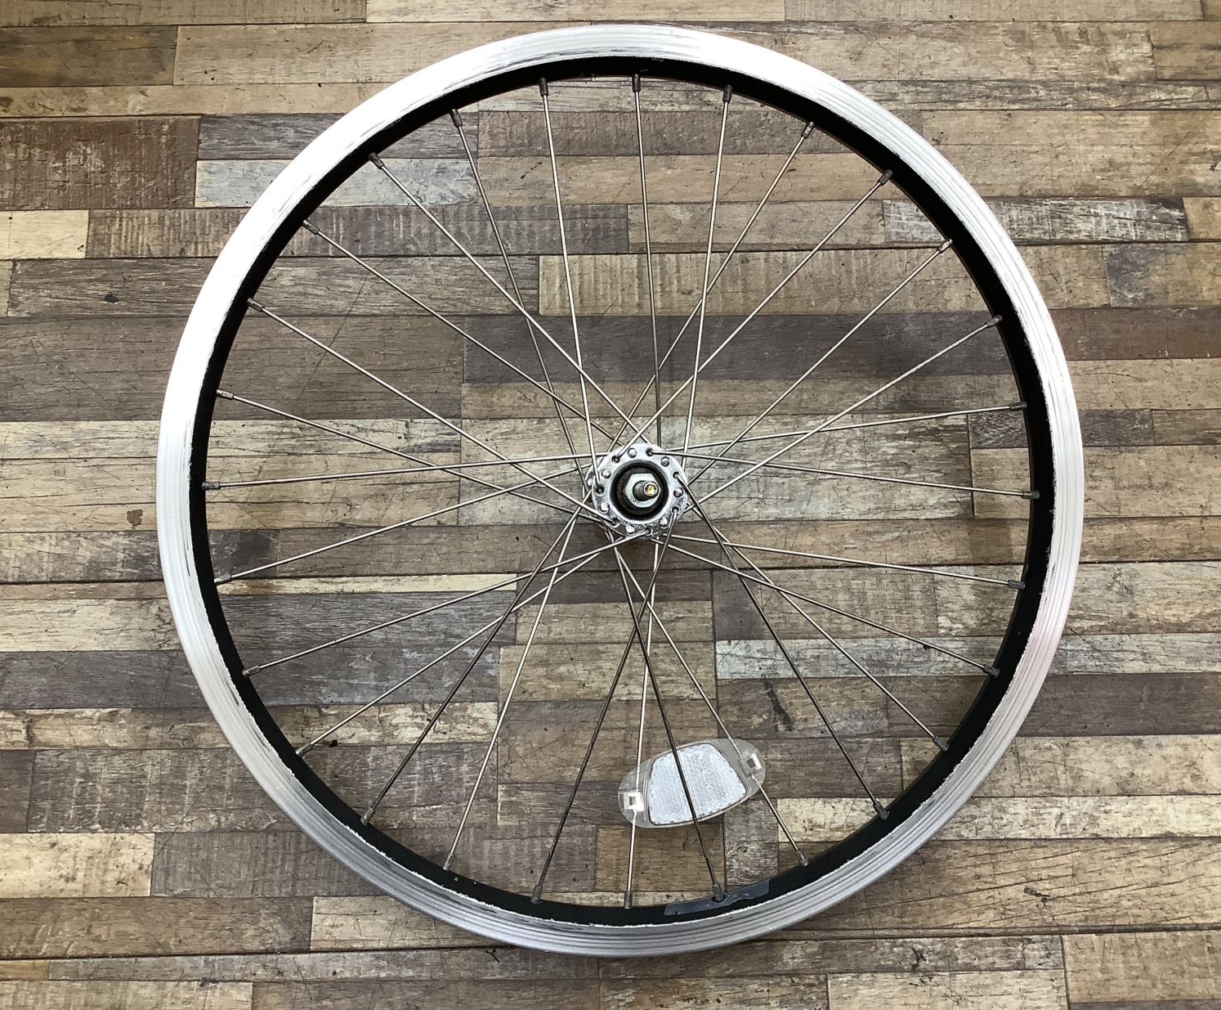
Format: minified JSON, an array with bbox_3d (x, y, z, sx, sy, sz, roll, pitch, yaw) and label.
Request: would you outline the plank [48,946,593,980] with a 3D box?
[{"bbox_3d":[-0.134,0.217,0.569,0.258,0.006,0.013,-1,75,-1],"label":"plank"}]

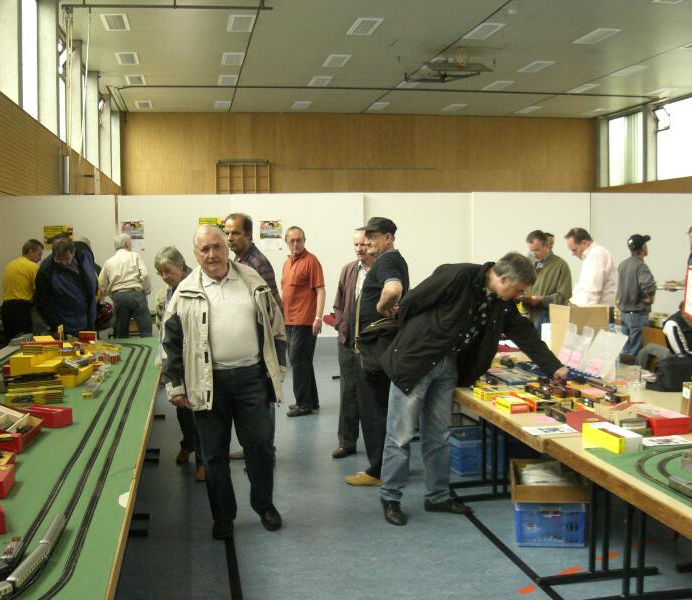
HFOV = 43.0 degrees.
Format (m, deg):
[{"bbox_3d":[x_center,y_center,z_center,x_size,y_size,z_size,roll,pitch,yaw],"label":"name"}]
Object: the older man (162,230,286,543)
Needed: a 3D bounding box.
[{"bbox_3d":[-0.693,0.447,5.050,0.700,1.745,0.450,-1,4,-5],"label":"older man"}]

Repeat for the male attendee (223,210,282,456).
[{"bbox_3d":[-0.705,0.263,6.620,0.360,1.842,0.500,-3,4,-30],"label":"male attendee"}]

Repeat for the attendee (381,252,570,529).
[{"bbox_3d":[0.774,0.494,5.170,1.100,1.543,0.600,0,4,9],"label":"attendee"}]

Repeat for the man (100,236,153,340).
[{"bbox_3d":[-2.624,0.093,10.500,0.580,1.760,0.420,1,4,18],"label":"man"}]

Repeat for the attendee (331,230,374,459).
[{"bbox_3d":[0.144,0.327,6.830,0.560,1.730,0.380,1,4,19],"label":"attendee"}]

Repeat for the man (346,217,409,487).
[{"bbox_3d":[0.230,0.346,6.020,0.430,1.800,0.550,-2,4,-17],"label":"man"}]

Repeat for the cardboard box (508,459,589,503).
[{"bbox_3d":[1.103,1.005,4.865,0.400,0.097,0.530,0,4,6],"label":"cardboard box"}]

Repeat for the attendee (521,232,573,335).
[{"bbox_3d":[1.891,0.214,8.200,0.450,1.740,0.520,-4,5,-45],"label":"attendee"}]

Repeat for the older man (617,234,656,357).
[{"bbox_3d":[2.679,0.222,8.100,0.440,1.649,0.300,3,5,41],"label":"older man"}]

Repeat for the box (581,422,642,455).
[{"bbox_3d":[1.172,0.606,3.873,0.113,0.069,0.301,-1,4,-14],"label":"box"}]

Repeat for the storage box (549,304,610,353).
[{"bbox_3d":[1.564,0.251,5.896,0.275,0.433,0.320,-1,4,-10],"label":"storage box"}]

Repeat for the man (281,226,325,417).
[{"bbox_3d":[-0.426,0.191,8.500,0.380,1.790,0.500,-4,5,-45],"label":"man"}]

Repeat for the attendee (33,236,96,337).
[{"bbox_3d":[-2.626,0.251,8.250,0.560,1.691,0.470,0,4,9],"label":"attendee"}]

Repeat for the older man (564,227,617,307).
[{"bbox_3d":[2.222,0.217,7.950,0.480,1.760,0.500,-2,4,-14],"label":"older man"}]

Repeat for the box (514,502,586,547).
[{"bbox_3d":[1.122,1.194,4.931,0.365,0.237,0.460,0,4,5],"label":"box"}]

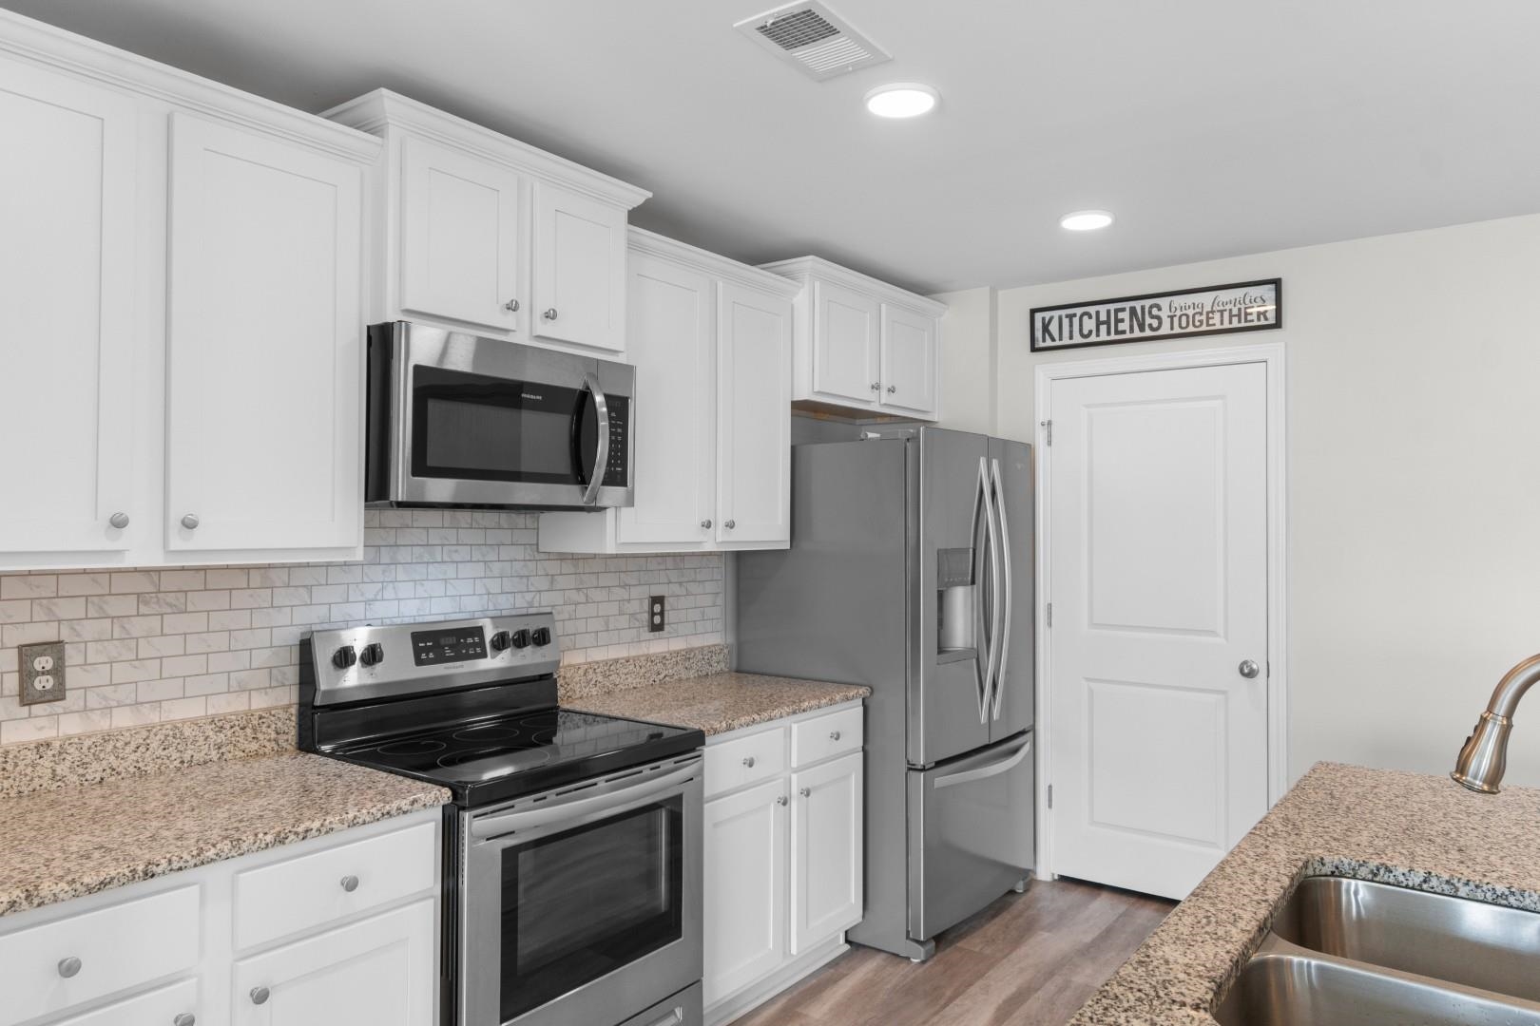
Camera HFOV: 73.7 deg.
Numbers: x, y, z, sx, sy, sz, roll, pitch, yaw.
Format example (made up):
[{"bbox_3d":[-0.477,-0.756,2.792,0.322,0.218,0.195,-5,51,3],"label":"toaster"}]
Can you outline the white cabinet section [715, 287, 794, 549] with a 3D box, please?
[{"bbox_3d":[-0.170,-0.317,3.538,0.322,0.856,0.430,-1,-1,37],"label":"white cabinet section"}]

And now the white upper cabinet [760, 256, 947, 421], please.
[{"bbox_3d":[0.289,-0.643,4.125,0.417,0.493,1.035,0,-1,37],"label":"white upper cabinet"}]

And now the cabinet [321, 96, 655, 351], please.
[{"bbox_3d":[-0.765,-0.671,2.715,0.407,0.508,0.855,0,-1,37],"label":"cabinet"}]

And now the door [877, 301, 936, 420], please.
[{"bbox_3d":[0.567,-0.620,4.210,0.023,0.393,0.402,0,-1,37],"label":"door"}]

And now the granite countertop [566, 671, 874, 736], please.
[{"bbox_3d":[-0.177,0.605,3.295,0.640,0.040,0.915,0,-1,37],"label":"granite countertop"}]

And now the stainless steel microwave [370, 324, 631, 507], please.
[{"bbox_3d":[-0.756,-0.213,2.697,0.440,0.408,0.760,0,-1,37],"label":"stainless steel microwave"}]

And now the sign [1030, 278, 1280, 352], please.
[{"bbox_3d":[1.465,-0.756,3.984,0.946,0.175,0.020,0,-1,37],"label":"sign"}]

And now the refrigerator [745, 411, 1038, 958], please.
[{"bbox_3d":[0.484,0.615,3.962,0.855,1.781,0.915,0,-1,37],"label":"refrigerator"}]

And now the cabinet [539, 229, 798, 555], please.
[{"bbox_3d":[-0.295,-0.349,3.397,0.345,0.945,0.910,0,-1,37],"label":"cabinet"}]

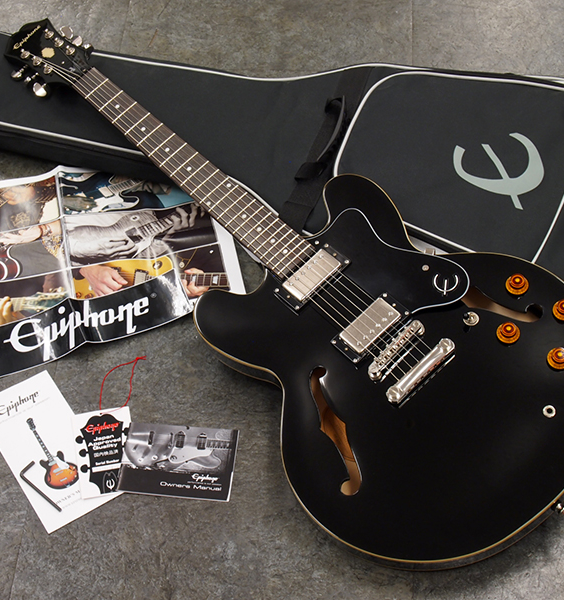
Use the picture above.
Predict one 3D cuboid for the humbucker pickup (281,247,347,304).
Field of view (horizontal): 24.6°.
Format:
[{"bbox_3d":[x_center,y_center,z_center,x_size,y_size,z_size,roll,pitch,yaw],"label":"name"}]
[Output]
[{"bbox_3d":[0.038,-0.028,1.589,0.070,0.017,0.038,-42,61,-10],"label":"humbucker pickup"}]

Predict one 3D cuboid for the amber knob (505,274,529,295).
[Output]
[{"bbox_3d":[0.280,-0.021,1.537,0.027,0.015,0.027,-6,61,11],"label":"amber knob"}]

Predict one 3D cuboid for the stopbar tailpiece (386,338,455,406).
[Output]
[{"bbox_3d":[0.161,0.083,1.501,0.102,0.015,0.018,-42,61,-10],"label":"stopbar tailpiece"}]

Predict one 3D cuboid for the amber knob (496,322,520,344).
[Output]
[{"bbox_3d":[0.264,0.036,1.510,0.027,0.015,0.027,-6,61,11],"label":"amber knob"}]

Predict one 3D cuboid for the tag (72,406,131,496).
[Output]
[{"bbox_3d":[-0.210,0.183,1.551,0.070,0.002,0.120,-10,52,-6],"label":"tag"}]

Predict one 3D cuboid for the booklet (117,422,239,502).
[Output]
[{"bbox_3d":[-0.122,0.191,1.539,0.133,0.004,0.097,3,52,5],"label":"booklet"}]

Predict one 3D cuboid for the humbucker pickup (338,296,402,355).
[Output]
[{"bbox_3d":[0.106,0.034,1.538,0.070,0.017,0.038,-42,61,-10],"label":"humbucker pickup"}]

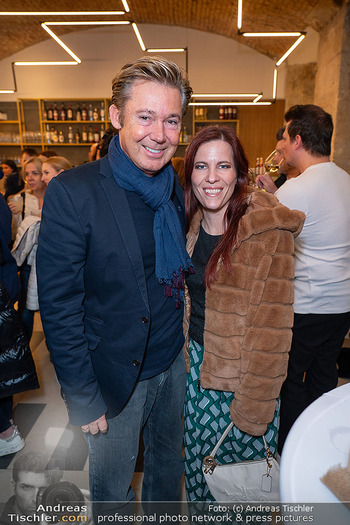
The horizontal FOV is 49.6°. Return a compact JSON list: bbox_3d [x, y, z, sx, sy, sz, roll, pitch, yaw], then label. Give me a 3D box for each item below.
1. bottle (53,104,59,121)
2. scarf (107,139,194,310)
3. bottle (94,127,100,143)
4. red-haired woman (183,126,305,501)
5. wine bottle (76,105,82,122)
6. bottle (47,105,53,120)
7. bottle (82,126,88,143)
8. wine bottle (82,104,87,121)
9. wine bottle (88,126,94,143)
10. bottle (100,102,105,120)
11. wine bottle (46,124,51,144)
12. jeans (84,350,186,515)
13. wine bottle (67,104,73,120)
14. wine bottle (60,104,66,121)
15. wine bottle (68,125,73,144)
[{"bbox_3d":[-2.202,-2.778,7.011,0.080,0.310,0.080,0,13,0],"label":"bottle"},{"bbox_3d":[-0.073,-0.111,1.016,0.200,0.450,0.230,-8,17,-29],"label":"scarf"},{"bbox_3d":[-1.522,-2.485,7.414,0.080,0.296,0.080,0,15,0],"label":"bottle"},{"bbox_3d":[0.151,0.431,1.293,0.500,1.690,0.360,2,13,11],"label":"red-haired woman"},{"bbox_3d":[-1.768,-2.769,7.012,0.078,0.305,0.078,0,13,0],"label":"wine bottle"},{"bbox_3d":[-2.395,-2.887,7.310,0.082,0.286,0.082,0,15,0],"label":"bottle"},{"bbox_3d":[-1.672,-2.398,7.096,0.078,0.305,0.078,0,13,0],"label":"bottle"},{"bbox_3d":[-1.745,-2.888,7.309,0.080,0.289,0.080,0,15,0],"label":"wine bottle"},{"bbox_3d":[-1.639,-2.491,7.413,0.080,0.308,0.080,0,15,0],"label":"wine bottle"},{"bbox_3d":[-1.335,-2.778,7.011,0.075,0.320,0.075,0,13,0],"label":"bottle"},{"bbox_3d":[-2.471,-2.505,7.411,0.077,0.347,0.077,0,15,0],"label":"wine bottle"},{"bbox_3d":[-0.131,0.755,1.323,0.380,0.990,0.270,-6,13,-23],"label":"jeans"},{"bbox_3d":[-2.018,-2.890,7.309,0.082,0.293,0.082,0,15,0],"label":"wine bottle"},{"bbox_3d":[-2.060,-2.778,7.011,0.080,0.310,0.080,0,13,0],"label":"wine bottle"},{"bbox_3d":[-1.951,-2.393,7.097,0.077,0.315,0.077,0,13,0],"label":"wine bottle"}]

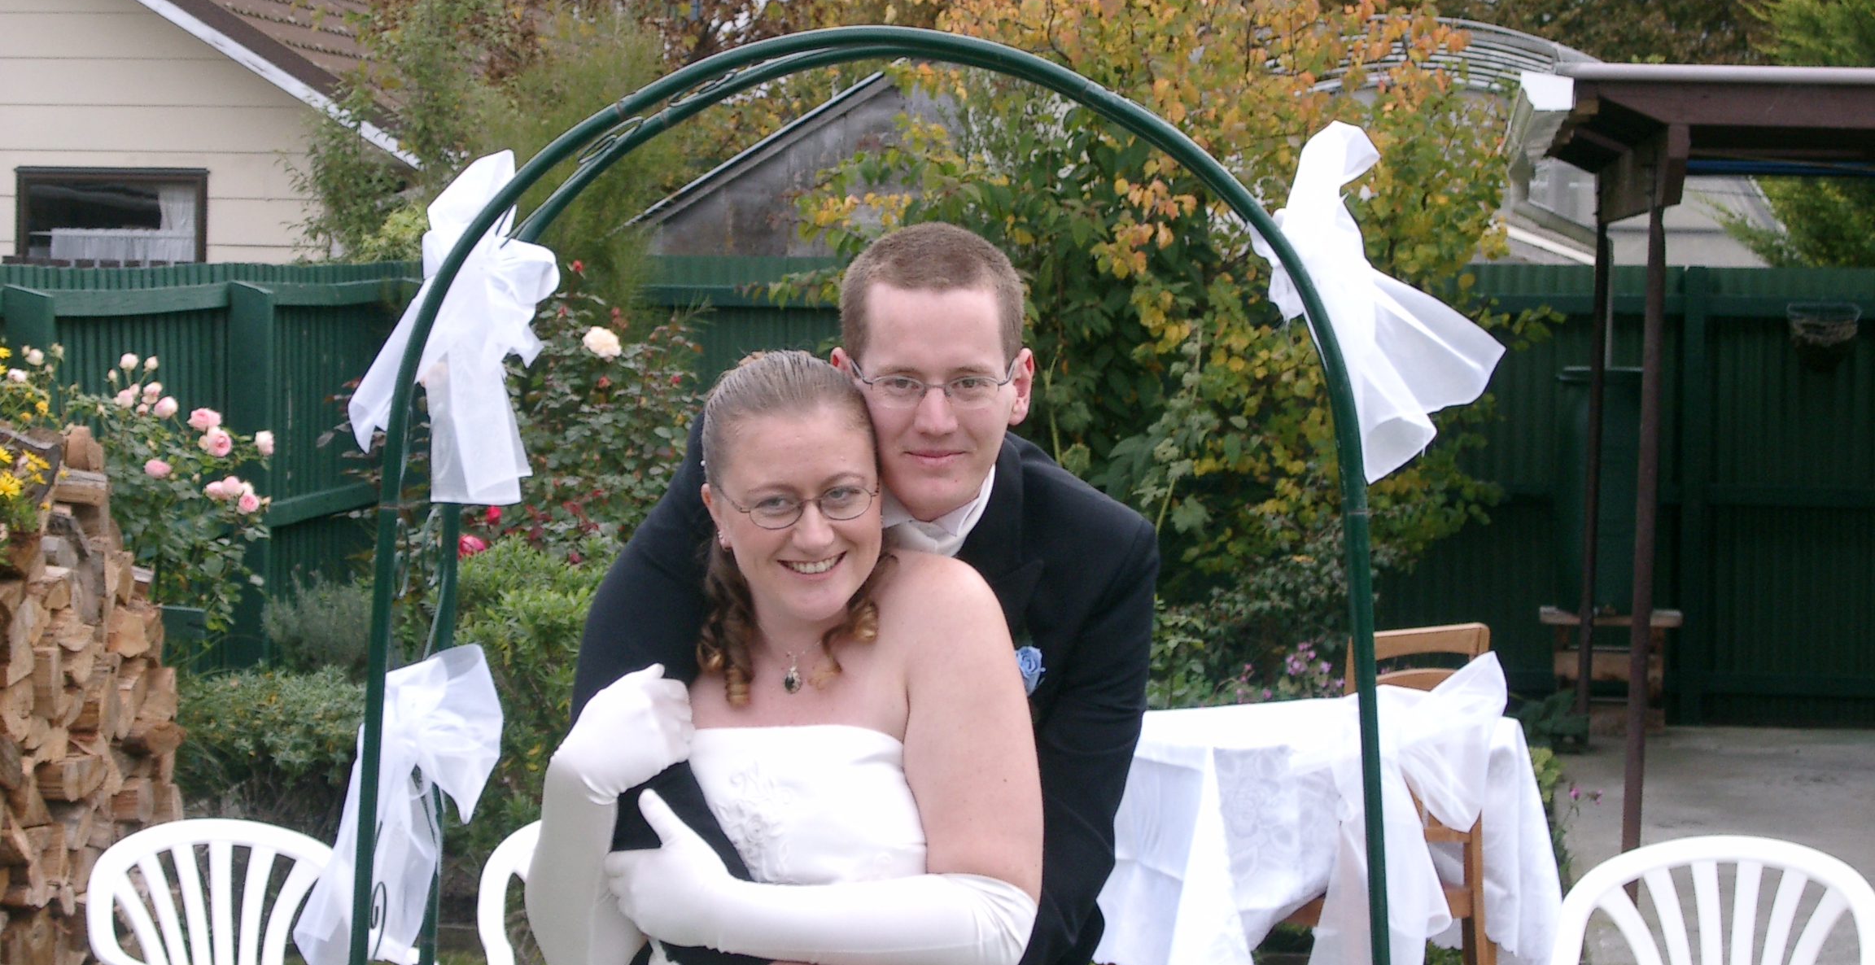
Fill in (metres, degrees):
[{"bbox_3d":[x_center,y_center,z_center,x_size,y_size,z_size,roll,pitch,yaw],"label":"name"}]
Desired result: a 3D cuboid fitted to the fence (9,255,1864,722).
[{"bbox_3d":[0.450,0.103,16.712,7.000,1.800,4.600,0,2,0],"label":"fence"}]

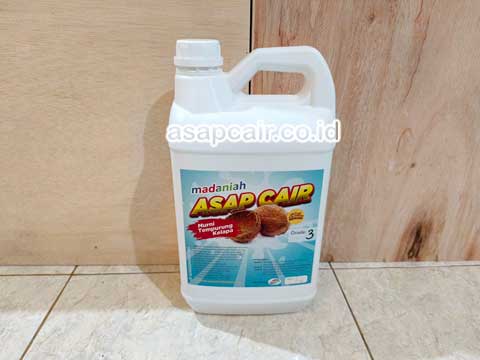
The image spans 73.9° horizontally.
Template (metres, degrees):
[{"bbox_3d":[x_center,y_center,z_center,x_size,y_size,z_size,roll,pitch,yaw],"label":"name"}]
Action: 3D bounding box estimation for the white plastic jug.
[{"bbox_3d":[0.015,0.005,0.388,0.177,0.318,0.118,1,23,2],"label":"white plastic jug"}]

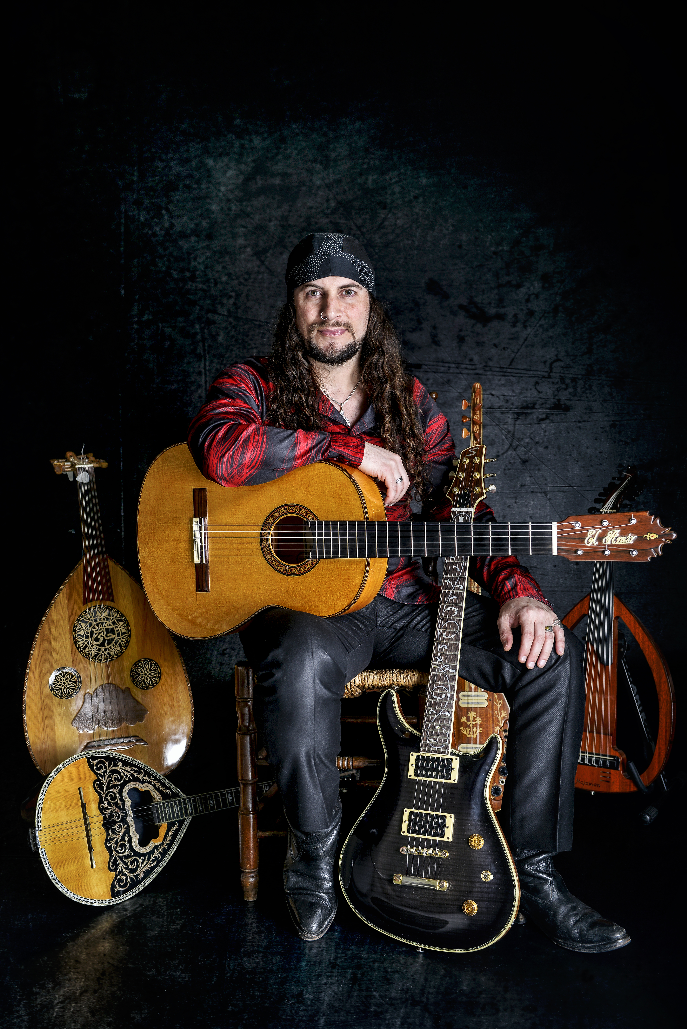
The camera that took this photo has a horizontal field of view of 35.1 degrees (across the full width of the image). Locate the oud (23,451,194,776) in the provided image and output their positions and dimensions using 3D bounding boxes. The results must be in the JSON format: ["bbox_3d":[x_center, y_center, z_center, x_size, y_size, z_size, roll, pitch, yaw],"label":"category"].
[{"bbox_3d":[-0.554,0.232,2.404,0.360,0.755,0.200,-3,-10,-25],"label":"oud"}]

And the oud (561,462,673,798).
[{"bbox_3d":[0.641,0.266,2.639,0.360,0.800,0.160,1,-9,27],"label":"oud"}]

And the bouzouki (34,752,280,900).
[{"bbox_3d":[-0.304,0.636,2.425,0.165,0.310,0.980,-22,-15,40],"label":"bouzouki"}]

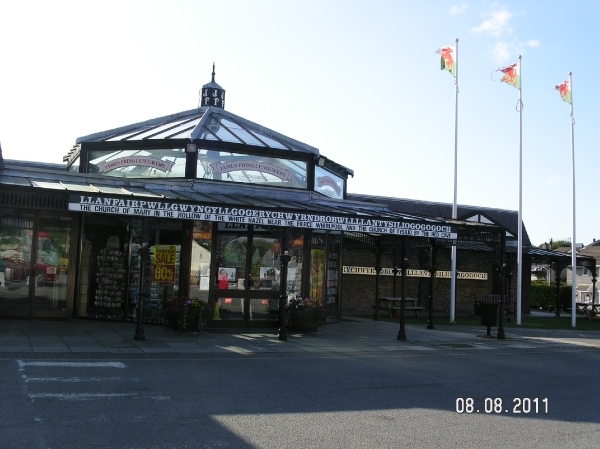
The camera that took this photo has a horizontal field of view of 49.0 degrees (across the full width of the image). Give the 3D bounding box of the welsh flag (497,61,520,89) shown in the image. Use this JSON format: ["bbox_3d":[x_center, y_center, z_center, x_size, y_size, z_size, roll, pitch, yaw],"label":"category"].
[{"bbox_3d":[7.704,-5.532,24.318,0.900,0.970,0.300,2,-5,6],"label":"welsh flag"}]

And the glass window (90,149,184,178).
[{"bbox_3d":[-4.151,-1.526,16.587,2.950,0.740,0.100,1,-4,20],"label":"glass window"}]

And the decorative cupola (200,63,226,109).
[{"bbox_3d":[-2.863,-4.619,21.864,0.760,1.557,0.760,4,-5,-24],"label":"decorative cupola"}]

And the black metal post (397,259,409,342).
[{"bbox_3d":[2.467,1.761,15.685,0.240,1.950,0.240,3,-4,0],"label":"black metal post"}]

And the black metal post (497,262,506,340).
[{"bbox_3d":[5.407,2.072,17.590,0.210,1.954,0.210,4,-5,-26],"label":"black metal post"}]

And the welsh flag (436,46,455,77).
[{"bbox_3d":[5.242,-5.812,23.467,0.750,1.150,0.350,2,-4,12],"label":"welsh flag"}]

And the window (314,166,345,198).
[{"bbox_3d":[0.941,-1.220,20.247,0.080,0.736,2.854,0,-5,20],"label":"window"}]

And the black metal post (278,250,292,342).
[{"bbox_3d":[-0.326,1.554,14.409,0.240,1.930,0.240,3,-4,0],"label":"black metal post"}]

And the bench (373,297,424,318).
[{"bbox_3d":[3.901,3.266,25.800,1.500,0.730,1.400,4,-5,-26],"label":"bench"}]

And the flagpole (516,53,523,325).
[{"bbox_3d":[8.092,-1.334,24.207,0.150,9.960,0.150,3,-4,-25],"label":"flagpole"}]

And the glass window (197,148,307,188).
[{"bbox_3d":[-1.237,-1.477,17.839,3.165,0.762,0.080,4,-5,-24],"label":"glass window"}]

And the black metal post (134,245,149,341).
[{"bbox_3d":[-3.219,1.385,13.416,0.210,1.954,0.210,4,-5,-26],"label":"black metal post"}]

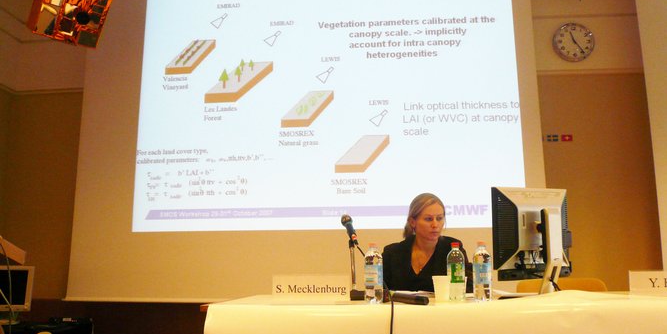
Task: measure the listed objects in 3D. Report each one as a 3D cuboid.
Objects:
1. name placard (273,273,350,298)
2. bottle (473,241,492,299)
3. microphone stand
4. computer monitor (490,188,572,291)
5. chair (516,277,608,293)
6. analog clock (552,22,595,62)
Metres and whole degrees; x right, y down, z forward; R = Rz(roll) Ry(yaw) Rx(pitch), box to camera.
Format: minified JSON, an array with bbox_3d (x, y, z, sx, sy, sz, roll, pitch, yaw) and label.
[{"bbox_3d":[-0.086,0.464,2.090,0.293,0.090,0.080,-1,-10,4],"label":"name placard"},{"bbox_3d":[0.541,0.380,1.960,0.066,0.217,0.066,-1,-10,4],"label":"bottle"},{"bbox_3d":[0.090,0.377,1.990,0.090,0.232,0.100,-1,-10,4],"label":"microphone stand"},{"bbox_3d":[0.810,0.296,2.128,0.380,0.428,0.200,4,-11,-23],"label":"computer monitor"},{"bbox_3d":[1.139,0.909,2.404,0.540,0.795,0.560,-1,-10,4],"label":"chair"},{"bbox_3d":[1.683,-0.879,3.780,0.287,0.287,0.050,-1,-10,5],"label":"analog clock"}]

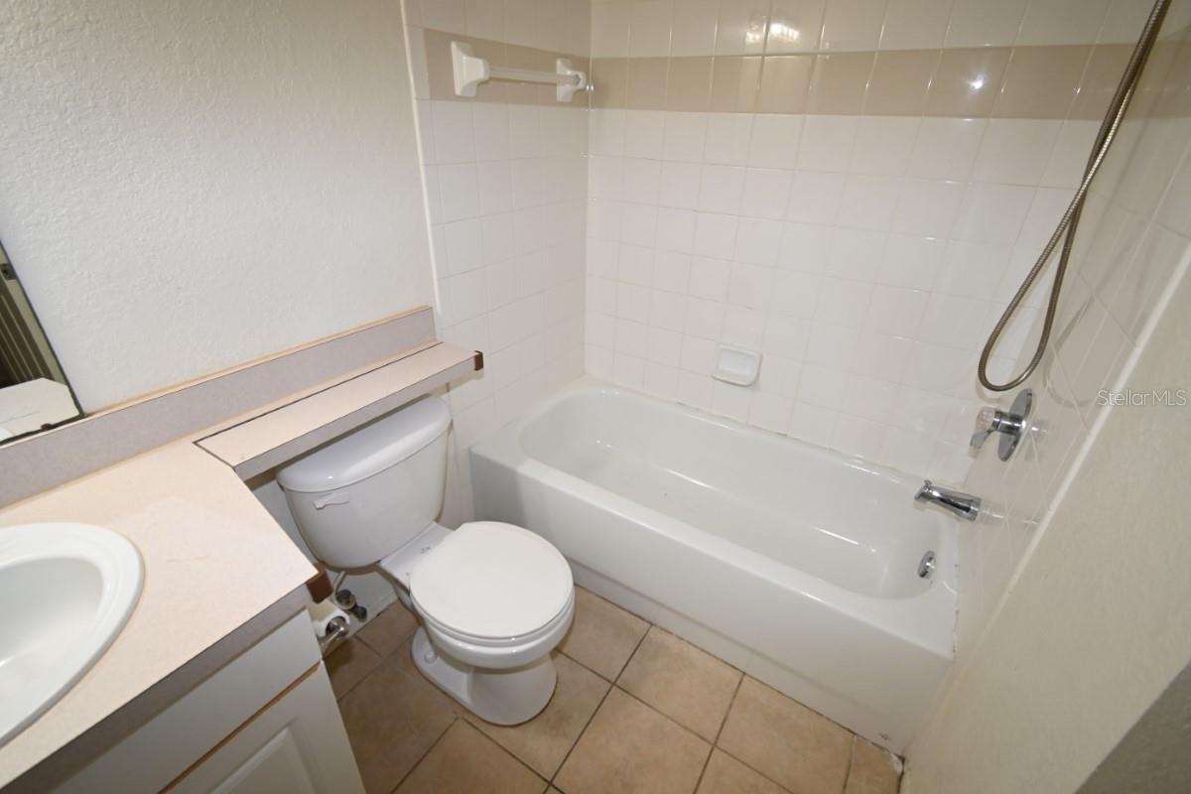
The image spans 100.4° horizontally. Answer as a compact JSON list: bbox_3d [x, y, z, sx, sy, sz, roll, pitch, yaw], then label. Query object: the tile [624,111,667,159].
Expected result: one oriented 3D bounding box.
[{"bbox_3d":[0.180,-0.939,1.786,0.153,0.153,0.010,17,33,26],"label":"tile"}]

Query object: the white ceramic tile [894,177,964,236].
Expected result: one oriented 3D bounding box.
[{"bbox_3d":[0.961,-0.545,1.431,0.153,0.152,0.010,18,32,28],"label":"white ceramic tile"}]

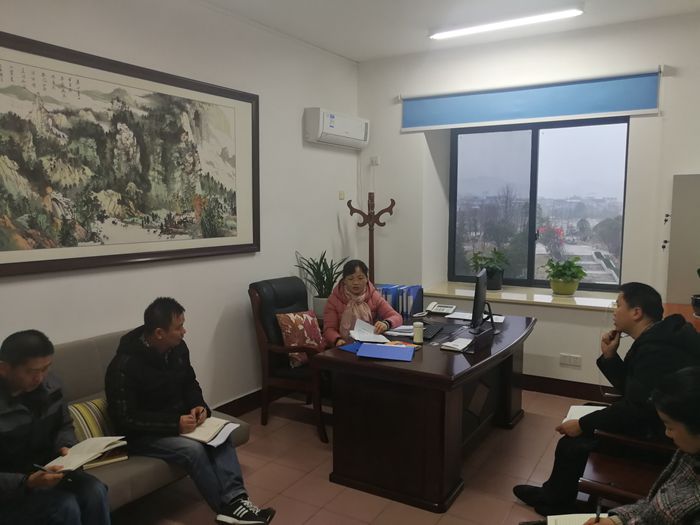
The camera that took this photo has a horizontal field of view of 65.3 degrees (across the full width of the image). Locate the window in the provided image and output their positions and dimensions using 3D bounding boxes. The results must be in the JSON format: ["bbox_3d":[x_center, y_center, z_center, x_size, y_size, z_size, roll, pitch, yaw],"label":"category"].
[{"bbox_3d":[1.821,-0.561,5.419,1.740,1.660,0.100,4,7,31],"label":"window"}]

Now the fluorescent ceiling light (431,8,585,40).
[{"bbox_3d":[1.176,-1.843,4.251,1.200,0.060,0.080,4,7,32],"label":"fluorescent ceiling light"}]

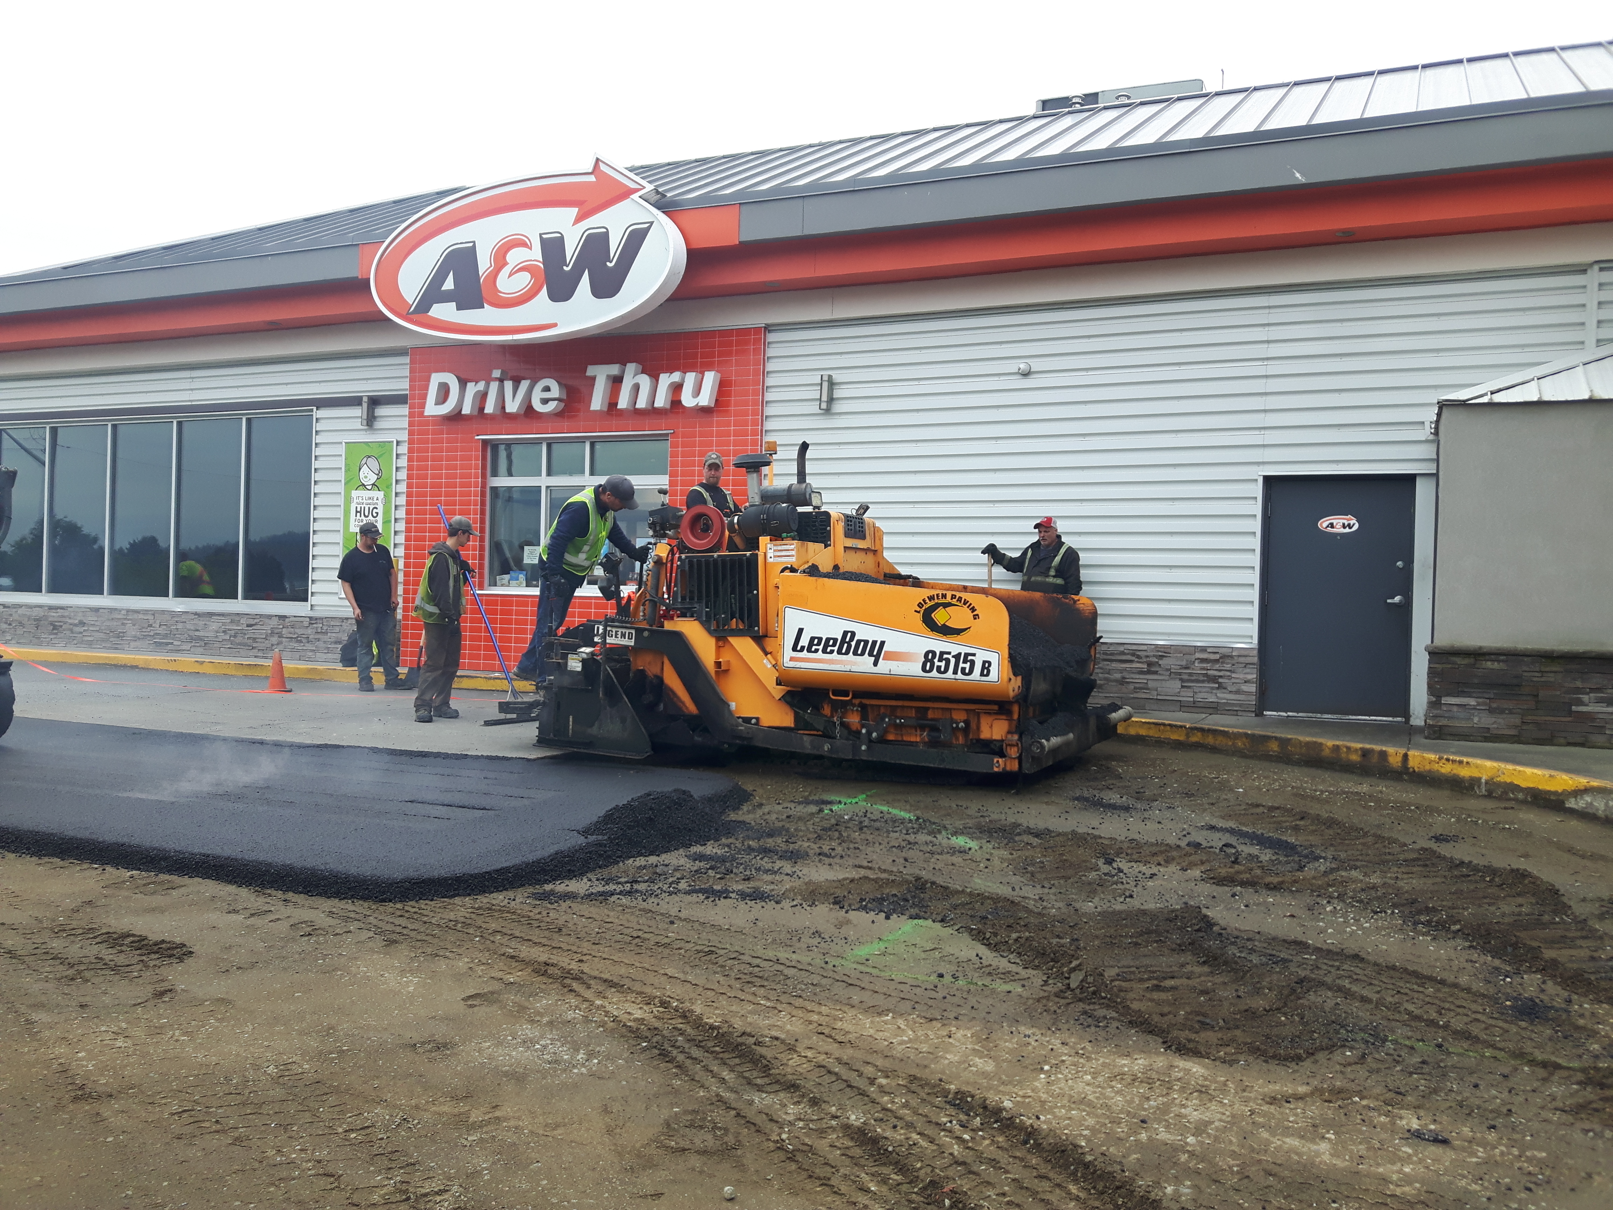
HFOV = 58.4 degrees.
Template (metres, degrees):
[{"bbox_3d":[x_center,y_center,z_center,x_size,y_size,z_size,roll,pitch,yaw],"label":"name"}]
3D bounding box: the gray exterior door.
[{"bbox_3d":[4.757,-0.079,13.007,1.270,2.170,0.100,1,0,27],"label":"gray exterior door"}]

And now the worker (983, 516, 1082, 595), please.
[{"bbox_3d":[2.045,0.073,13.200,0.850,1.770,0.500,1,0,14],"label":"worker"}]

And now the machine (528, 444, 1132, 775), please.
[{"bbox_3d":[0.318,-0.082,11.159,3.950,2.330,2.600,1,0,23],"label":"machine"}]

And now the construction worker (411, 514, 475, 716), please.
[{"bbox_3d":[-3.119,0.118,12.350,0.470,1.780,0.500,1,0,18],"label":"construction worker"}]

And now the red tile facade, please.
[{"bbox_3d":[-2.741,-1.122,16.858,5.070,3.920,0.200,1,0,27],"label":"red tile facade"}]

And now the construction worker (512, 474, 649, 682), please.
[{"bbox_3d":[-1.773,-0.210,11.200,0.950,1.600,0.600,1,0,26],"label":"construction worker"}]

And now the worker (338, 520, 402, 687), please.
[{"bbox_3d":[-4.768,0.013,15.700,0.620,1.850,0.450,1,0,-27],"label":"worker"}]

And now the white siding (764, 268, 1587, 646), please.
[{"bbox_3d":[2.998,-1.283,13.882,7.800,3.280,0.120,1,0,27],"label":"white siding"}]

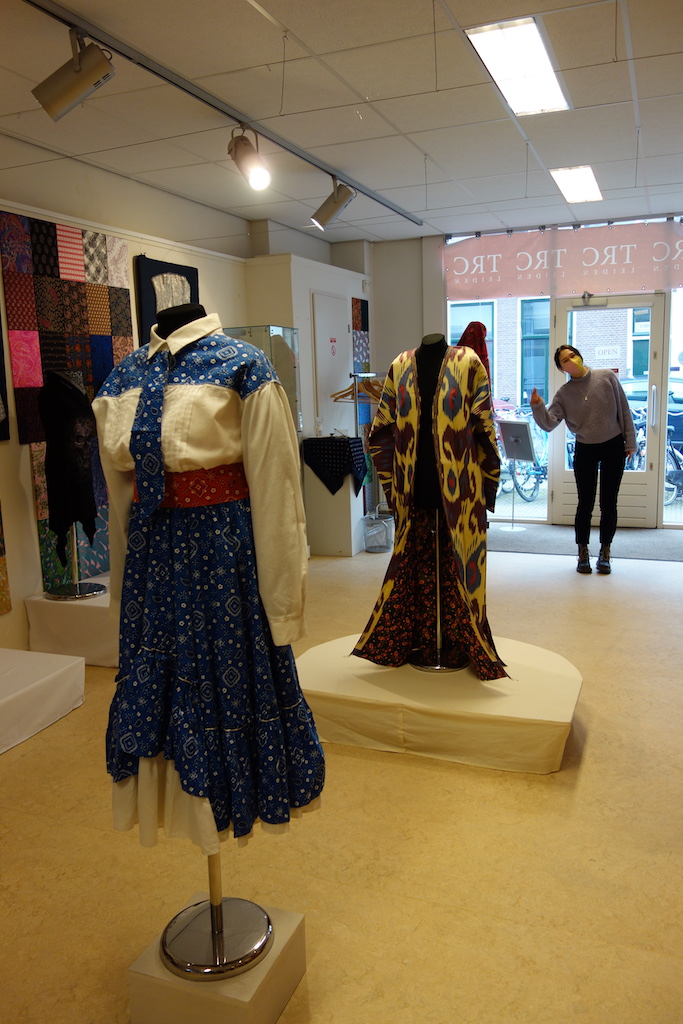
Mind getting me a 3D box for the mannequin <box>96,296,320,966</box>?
[{"bbox_3d":[-0.289,0.280,1.685,0.480,1.390,0.410,2,10,22],"label":"mannequin"}]

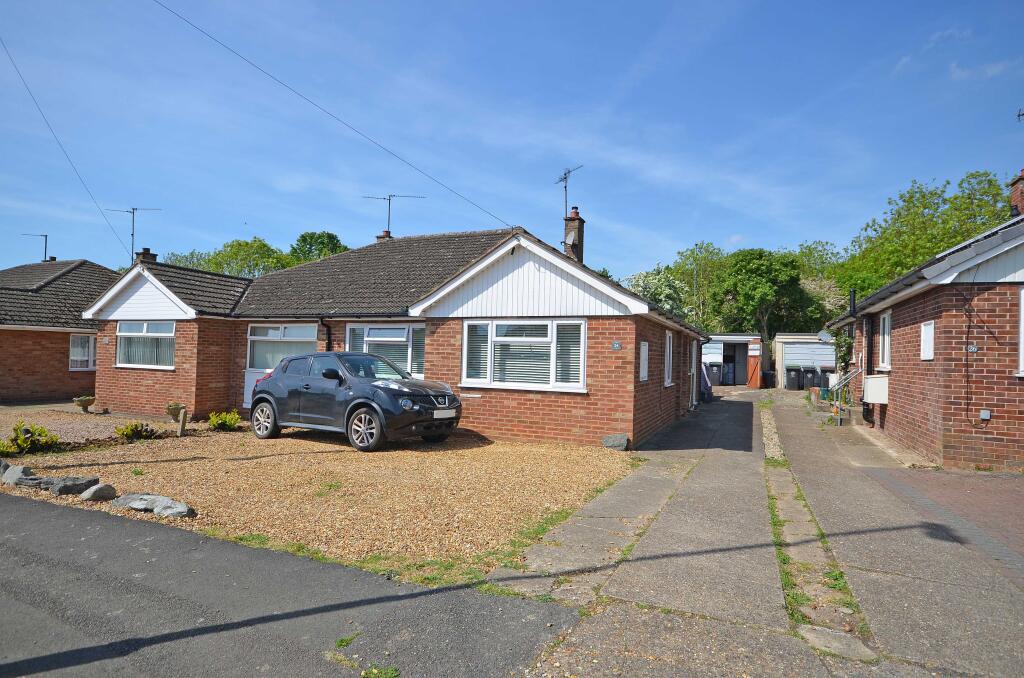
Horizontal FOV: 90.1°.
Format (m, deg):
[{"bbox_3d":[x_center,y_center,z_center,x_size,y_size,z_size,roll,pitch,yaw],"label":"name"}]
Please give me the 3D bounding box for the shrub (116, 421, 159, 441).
[{"bbox_3d":[-6.524,1.565,8.900,0.620,0.310,0.500,3,-2,-36],"label":"shrub"}]

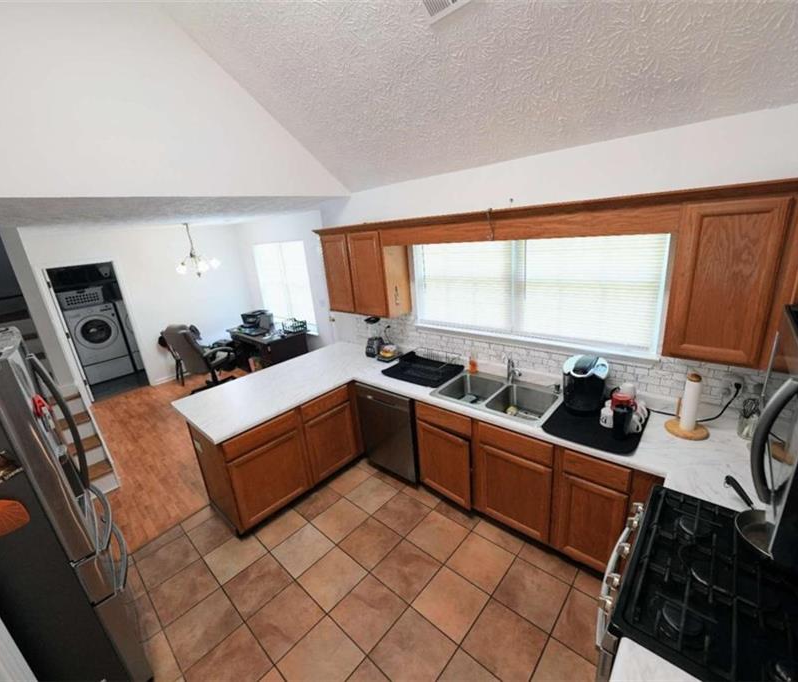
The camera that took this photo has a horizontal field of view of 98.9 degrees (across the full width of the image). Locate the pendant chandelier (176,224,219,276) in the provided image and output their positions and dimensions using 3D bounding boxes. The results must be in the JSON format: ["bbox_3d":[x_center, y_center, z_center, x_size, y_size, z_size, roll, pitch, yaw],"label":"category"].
[{"bbox_3d":[-2.964,-1.321,4.907,0.620,0.700,0.620,10,23,41],"label":"pendant chandelier"}]

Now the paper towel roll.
[{"bbox_3d":[1.562,0.325,1.821,0.075,0.310,0.075,10,23,41],"label":"paper towel roll"}]

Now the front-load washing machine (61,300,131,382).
[{"bbox_3d":[-5.696,0.006,6.473,0.760,1.355,0.686,10,22,42],"label":"front-load washing machine"}]

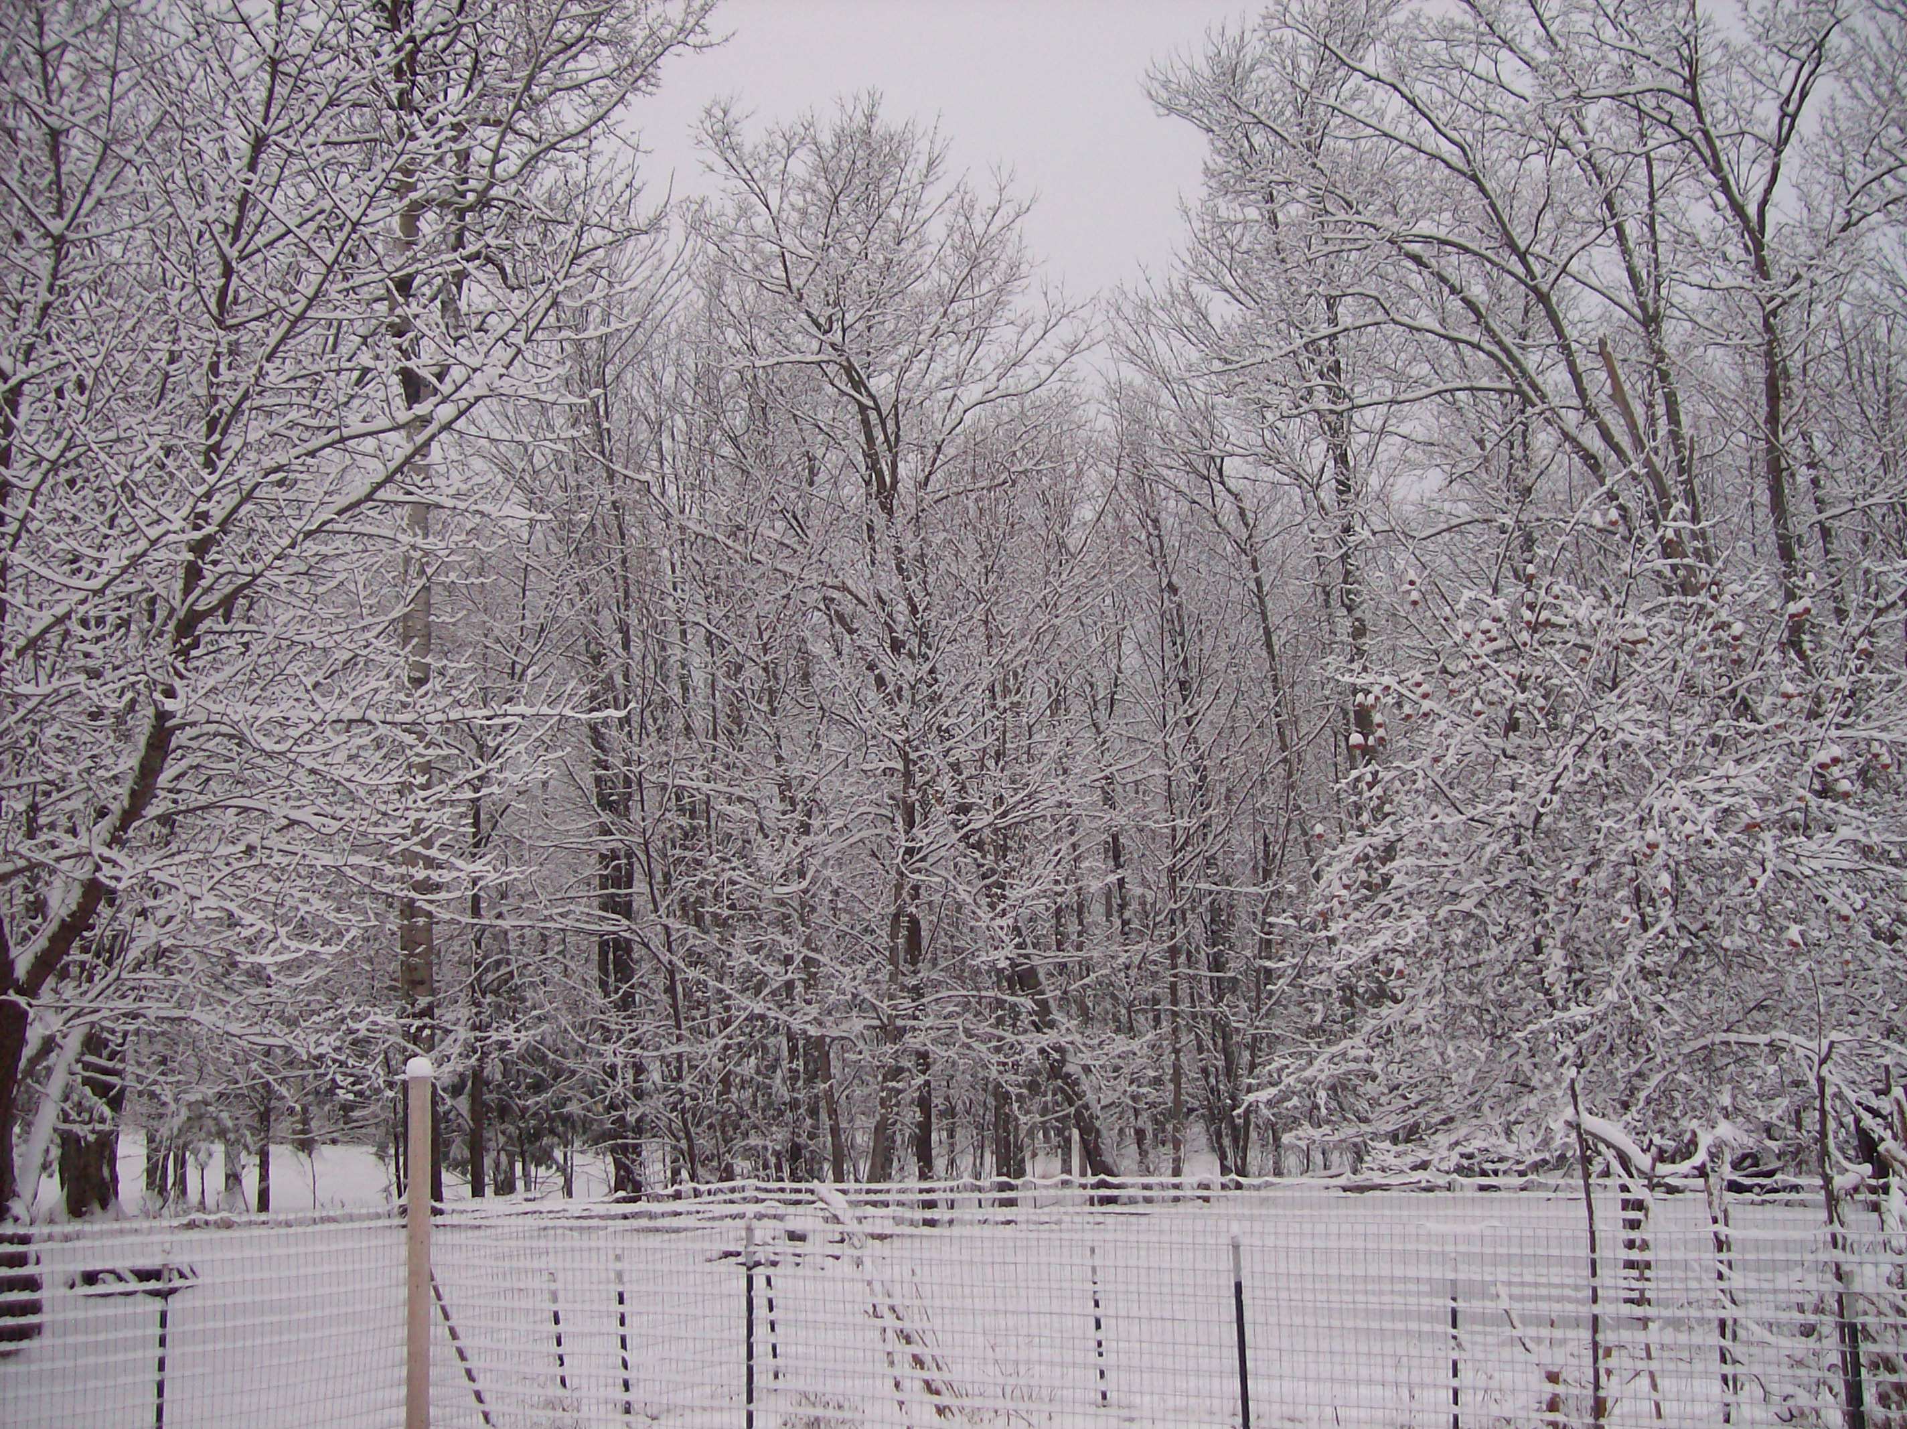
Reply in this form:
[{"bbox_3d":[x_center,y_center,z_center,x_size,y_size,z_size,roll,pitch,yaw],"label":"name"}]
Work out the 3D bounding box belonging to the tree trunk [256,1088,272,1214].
[{"bbox_3d":[-11.476,7.218,33.000,0.200,2.150,0.200,3,-12,-19],"label":"tree trunk"}]

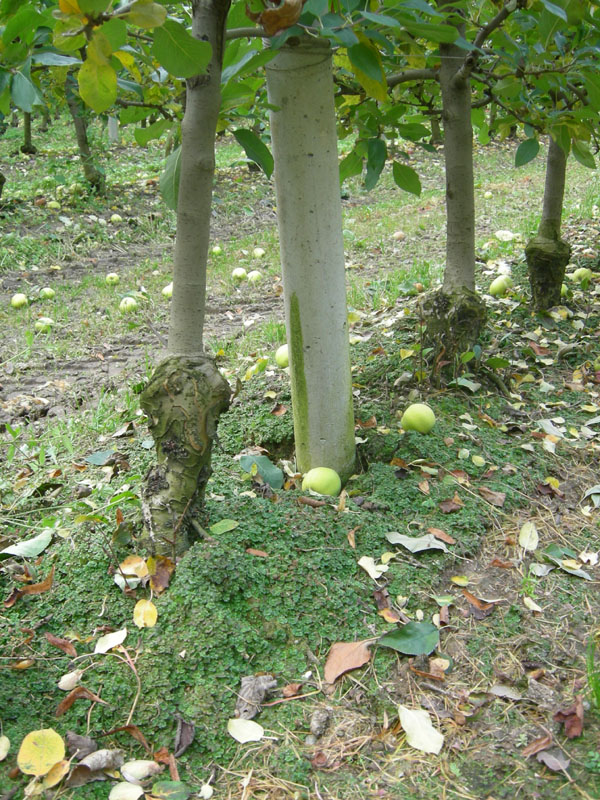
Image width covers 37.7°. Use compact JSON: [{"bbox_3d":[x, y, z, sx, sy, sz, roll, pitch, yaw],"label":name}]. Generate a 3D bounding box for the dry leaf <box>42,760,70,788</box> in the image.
[{"bbox_3d":[-0.279,0.428,1.004,0.022,0.012,0.046,11,29,19],"label":"dry leaf"}]

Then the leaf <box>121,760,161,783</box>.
[{"bbox_3d":[-0.177,0.418,0.987,0.044,0.018,0.028,-1,31,-5],"label":"leaf"}]

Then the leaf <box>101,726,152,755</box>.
[{"bbox_3d":[-0.211,0.410,1.060,0.057,0.018,0.036,0,21,0],"label":"leaf"}]

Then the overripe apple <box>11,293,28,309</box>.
[{"bbox_3d":[-1.292,-0.459,4.050,0.075,0.068,0.075,0,18,0],"label":"overripe apple"}]

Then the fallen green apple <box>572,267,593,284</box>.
[{"bbox_3d":[1.100,-0.487,3.420,0.075,0.068,0.075,0,17,0],"label":"fallen green apple"}]

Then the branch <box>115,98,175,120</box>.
[{"bbox_3d":[-0.257,-0.480,1.450,0.098,0.030,0.040,0,18,0],"label":"branch"}]

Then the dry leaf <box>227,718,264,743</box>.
[{"bbox_3d":[-0.065,0.393,1.052,0.044,0.012,0.035,8,22,20],"label":"dry leaf"}]

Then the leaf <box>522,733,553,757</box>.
[{"bbox_3d":[0.284,0.412,1.050,0.051,0.015,0.023,-15,27,-32],"label":"leaf"}]

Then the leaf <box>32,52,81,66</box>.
[{"bbox_3d":[-0.347,-0.485,1.250,0.070,0.022,0.040,-2,20,-4],"label":"leaf"}]

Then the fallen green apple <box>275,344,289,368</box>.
[{"bbox_3d":[-0.038,-0.139,2.800,0.075,0.070,0.075,0,18,0],"label":"fallen green apple"}]

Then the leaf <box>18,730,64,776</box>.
[{"bbox_3d":[-0.296,0.403,1.006,0.048,0.010,0.055,6,41,-3],"label":"leaf"}]

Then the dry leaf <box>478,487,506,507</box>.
[{"bbox_3d":[0.338,0.170,1.540,0.054,0.018,0.038,10,23,25],"label":"dry leaf"}]

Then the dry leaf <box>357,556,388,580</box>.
[{"bbox_3d":[0.121,0.271,1.427,0.038,0.013,0.051,-14,35,-16],"label":"dry leaf"}]

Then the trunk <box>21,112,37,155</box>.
[{"bbox_3d":[-2.872,-2.822,9.300,0.170,0.470,0.170,0,18,0],"label":"trunk"}]

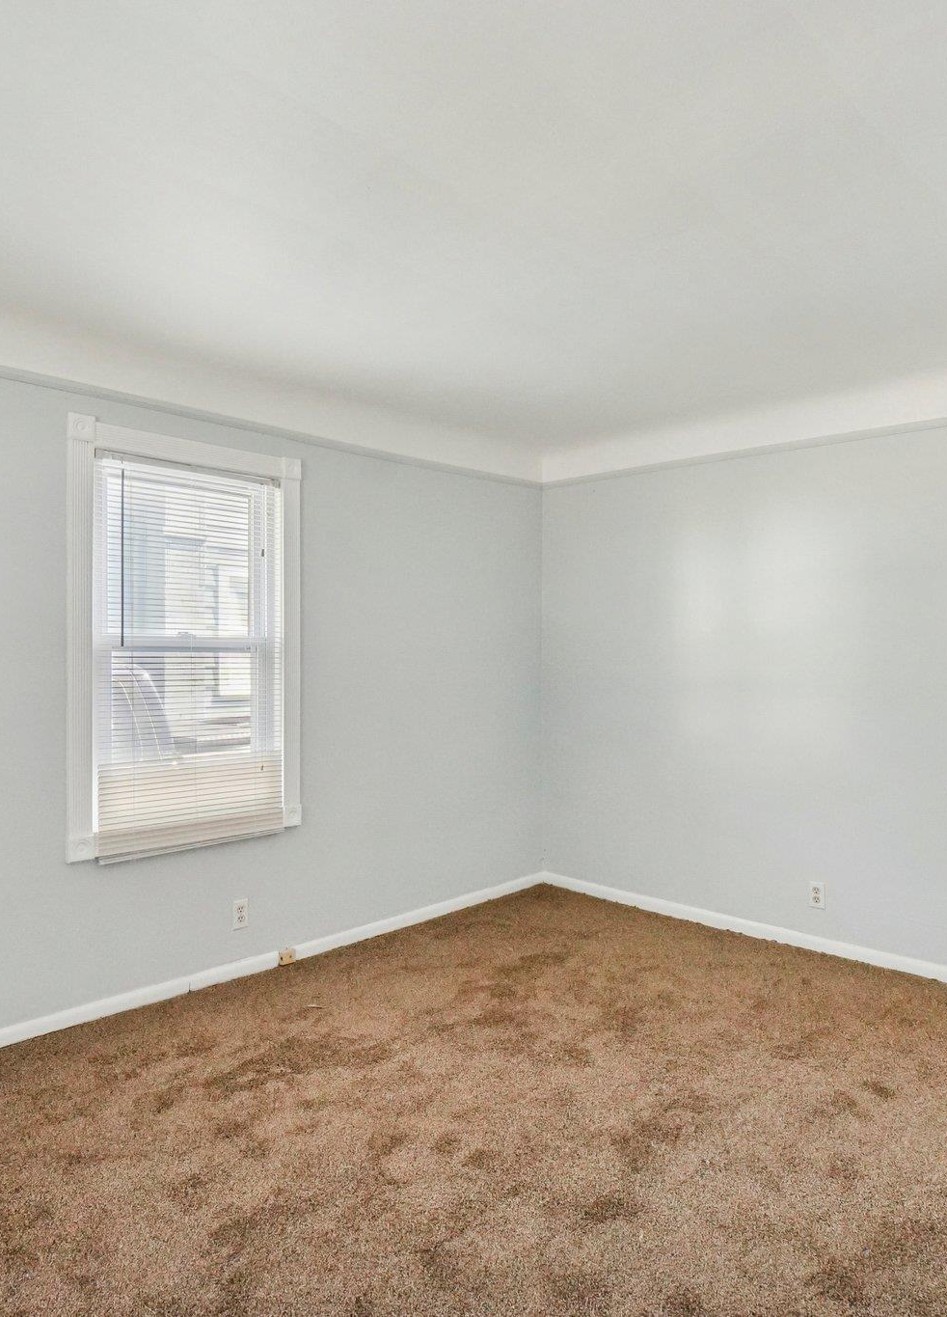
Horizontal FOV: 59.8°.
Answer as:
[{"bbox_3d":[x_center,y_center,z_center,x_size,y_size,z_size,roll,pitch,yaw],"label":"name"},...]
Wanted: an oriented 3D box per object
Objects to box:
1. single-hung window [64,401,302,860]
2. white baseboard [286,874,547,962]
[{"bbox_3d":[-1.080,-0.070,3.207,0.952,1.569,0.050,0,0,-45],"label":"single-hung window"},{"bbox_3d":[-0.188,1.248,4.104,1.646,0.072,0.017,0,0,-45],"label":"white baseboard"}]

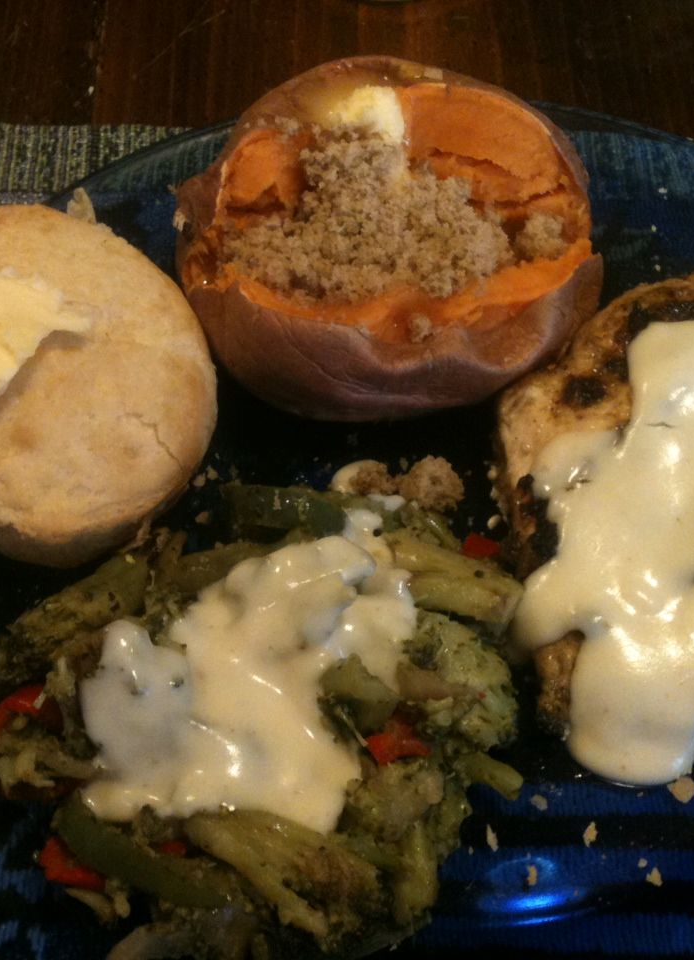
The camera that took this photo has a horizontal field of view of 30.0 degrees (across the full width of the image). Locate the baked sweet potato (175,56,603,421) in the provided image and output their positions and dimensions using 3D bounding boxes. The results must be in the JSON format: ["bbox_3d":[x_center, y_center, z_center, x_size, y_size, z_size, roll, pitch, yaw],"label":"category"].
[{"bbox_3d":[0.010,-0.056,0.299,0.099,0.068,0.089,1,56,-1],"label":"baked sweet potato"}]

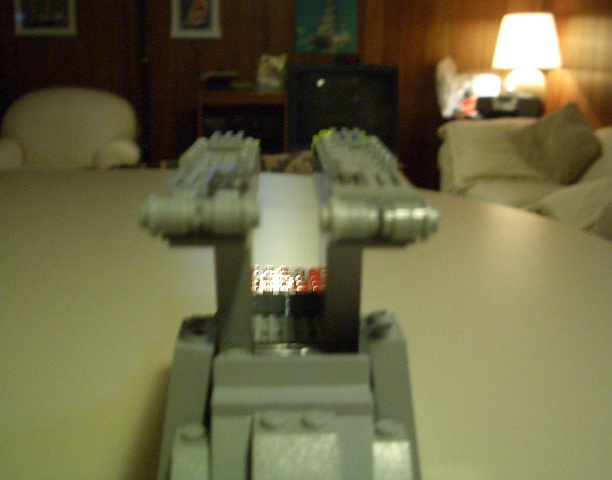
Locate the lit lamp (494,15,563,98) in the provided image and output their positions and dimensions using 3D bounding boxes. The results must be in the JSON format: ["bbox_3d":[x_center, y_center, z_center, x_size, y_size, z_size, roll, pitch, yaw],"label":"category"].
[{"bbox_3d":[1.234,-0.991,4.238,0.375,0.536,0.375,0,11,0],"label":"lit lamp"}]

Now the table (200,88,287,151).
[{"bbox_3d":[-0.376,-0.533,4.849,0.542,0.830,0.420,0,11,0],"label":"table"}]

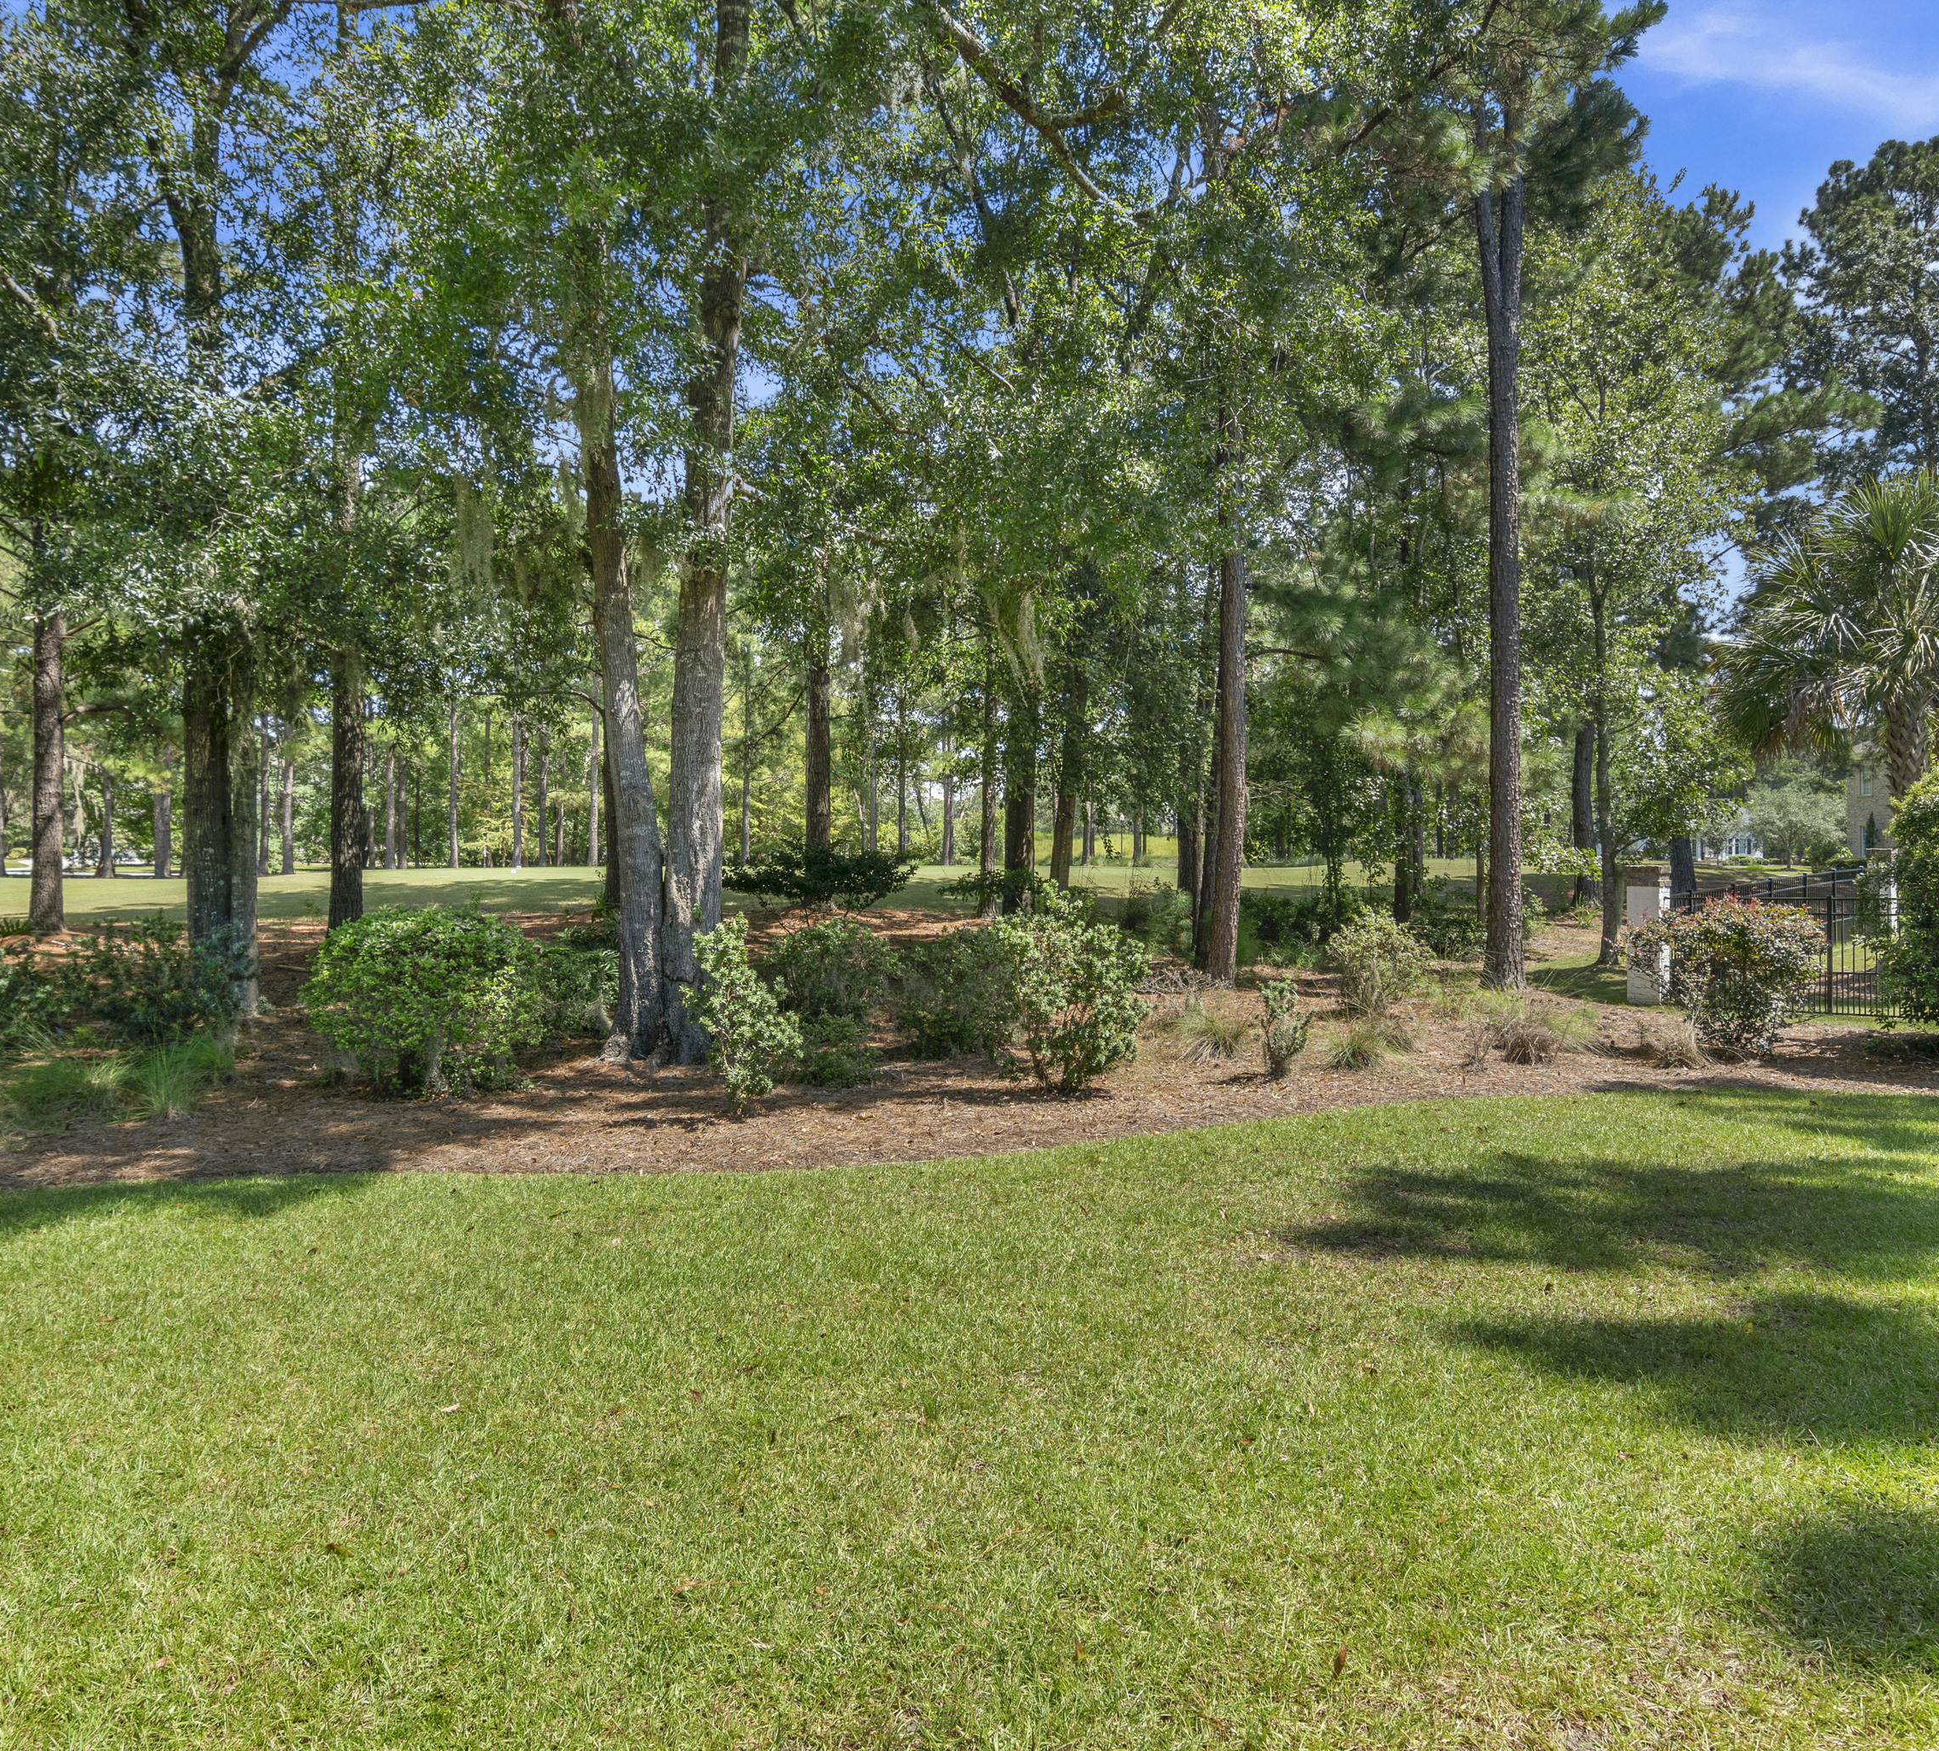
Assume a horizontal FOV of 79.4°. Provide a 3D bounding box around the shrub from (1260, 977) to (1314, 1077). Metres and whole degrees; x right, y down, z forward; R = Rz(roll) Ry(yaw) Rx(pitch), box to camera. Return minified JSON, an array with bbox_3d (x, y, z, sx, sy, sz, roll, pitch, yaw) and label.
[{"bbox_3d":[2.513,1.204,9.250,0.420,0.780,0.400,0,0,15],"label":"shrub"}]

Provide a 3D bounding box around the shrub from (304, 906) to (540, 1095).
[{"bbox_3d":[-3.748,0.865,8.000,1.520,1.280,1.380,0,0,0],"label":"shrub"}]

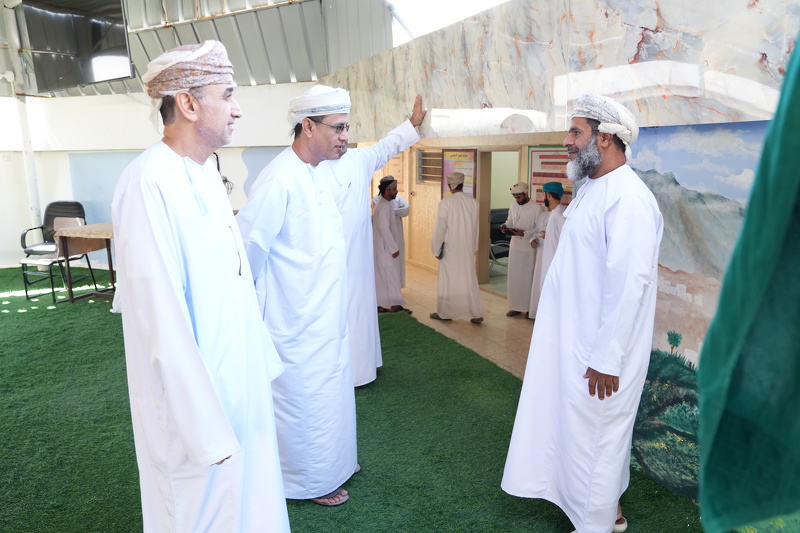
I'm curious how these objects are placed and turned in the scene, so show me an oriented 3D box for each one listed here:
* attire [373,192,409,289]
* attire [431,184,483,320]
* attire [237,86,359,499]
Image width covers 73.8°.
[{"bbox_3d":[-0.140,-0.398,7.881,0.570,1.420,0.380,0,9,0],"label":"attire"},{"bbox_3d":[0.660,-0.129,6.234,0.560,1.430,0.400,-4,10,-23],"label":"attire"},{"bbox_3d":[-0.413,0.102,2.328,0.420,1.710,0.540,6,11,32],"label":"attire"}]

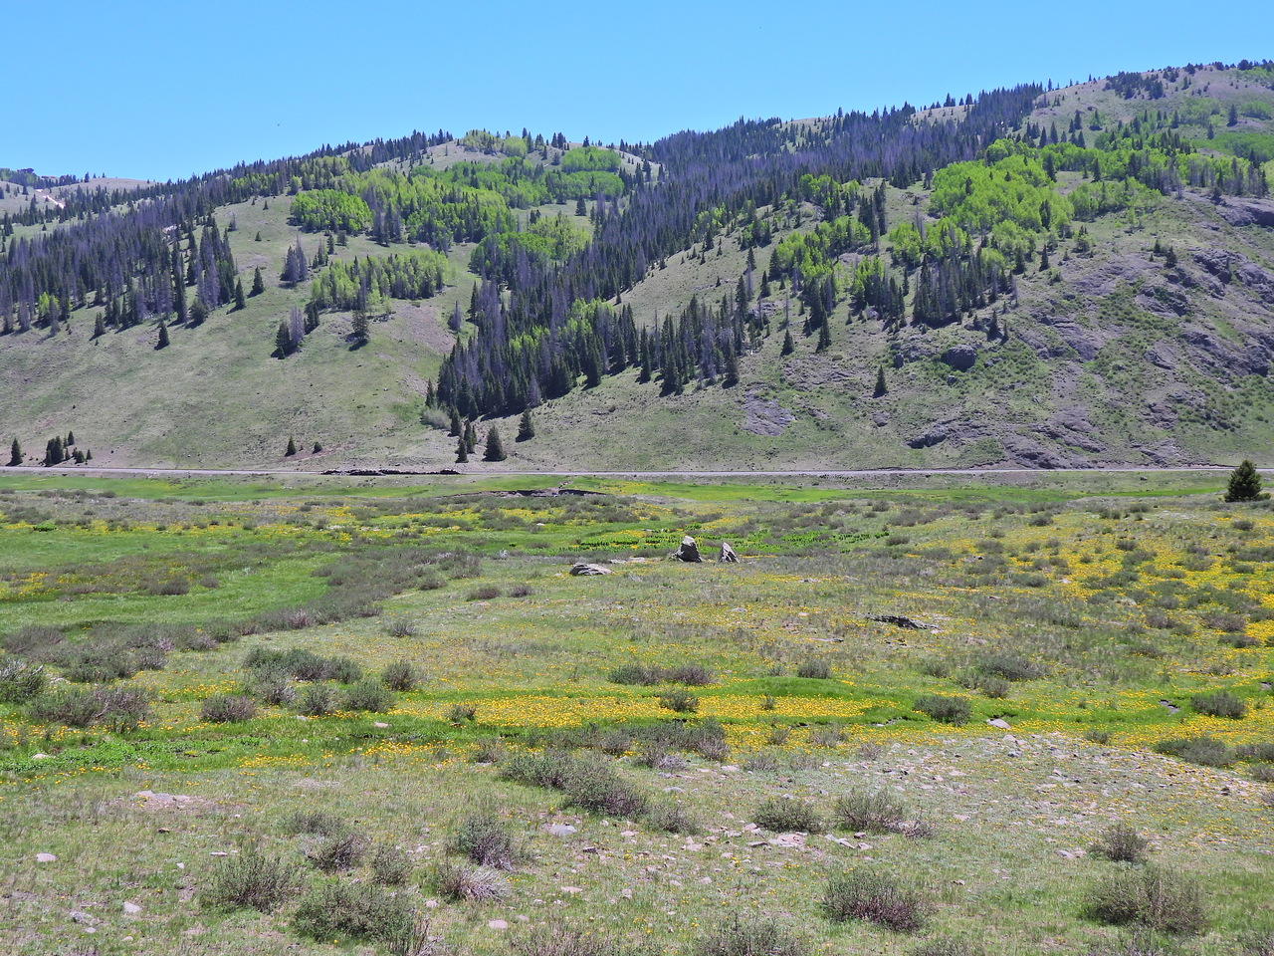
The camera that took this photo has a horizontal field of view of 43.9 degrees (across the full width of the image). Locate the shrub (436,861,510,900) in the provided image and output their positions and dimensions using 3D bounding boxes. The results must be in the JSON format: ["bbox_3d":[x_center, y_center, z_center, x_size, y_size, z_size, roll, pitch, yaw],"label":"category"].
[{"bbox_3d":[-1.629,3.982,15.652,0.748,0.374,0.658,0,1,0],"label":"shrub"}]

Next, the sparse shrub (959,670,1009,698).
[{"bbox_3d":[6.375,3.796,29.086,0.951,0.452,0.837,0,1,0],"label":"sparse shrub"}]

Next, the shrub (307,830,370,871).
[{"bbox_3d":[-2.592,3.232,13.758,0.548,0.331,0.466,0,1,0],"label":"shrub"}]

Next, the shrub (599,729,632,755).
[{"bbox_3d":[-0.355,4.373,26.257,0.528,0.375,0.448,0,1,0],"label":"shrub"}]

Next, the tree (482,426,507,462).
[{"bbox_3d":[-42.869,-10.307,475.000,7.170,10.157,7.170,0,1,0],"label":"tree"}]

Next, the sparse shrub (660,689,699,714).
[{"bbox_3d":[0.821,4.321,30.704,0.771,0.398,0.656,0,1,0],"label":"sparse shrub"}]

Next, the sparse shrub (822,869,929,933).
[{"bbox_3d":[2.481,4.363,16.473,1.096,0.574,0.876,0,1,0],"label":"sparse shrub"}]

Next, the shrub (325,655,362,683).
[{"bbox_3d":[-5.711,3.733,30.834,0.737,0.516,0.648,0,1,0],"label":"shrub"}]

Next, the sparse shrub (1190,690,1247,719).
[{"bbox_3d":[9.786,3.809,26.620,0.938,0.477,0.825,0,1,0],"label":"sparse shrub"}]

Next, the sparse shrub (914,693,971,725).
[{"bbox_3d":[5.033,3.805,26.024,0.949,0.498,0.835,0,1,0],"label":"sparse shrub"}]

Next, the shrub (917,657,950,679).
[{"bbox_3d":[5.870,3.779,31.375,0.671,0.412,0.590,0,1,0],"label":"shrub"}]

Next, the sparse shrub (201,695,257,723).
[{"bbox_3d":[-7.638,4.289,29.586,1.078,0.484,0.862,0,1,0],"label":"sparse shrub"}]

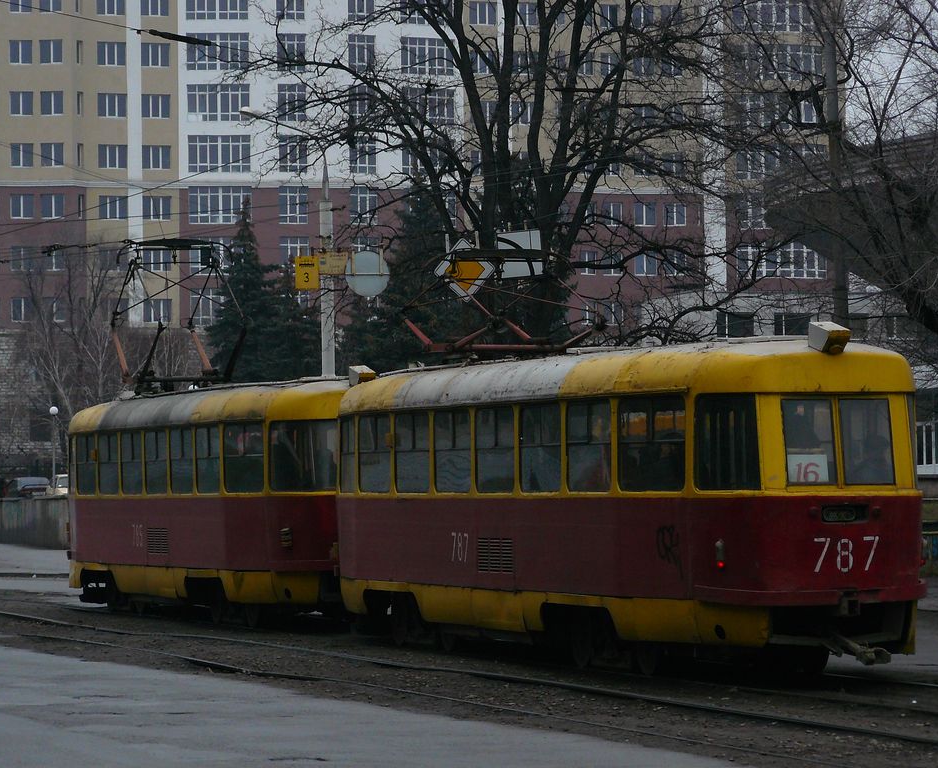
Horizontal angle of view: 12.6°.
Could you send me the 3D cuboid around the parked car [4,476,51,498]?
[{"bbox_3d":[-17.450,4.420,169.500,1.670,1.410,4.100,0,-1,-14],"label":"parked car"}]

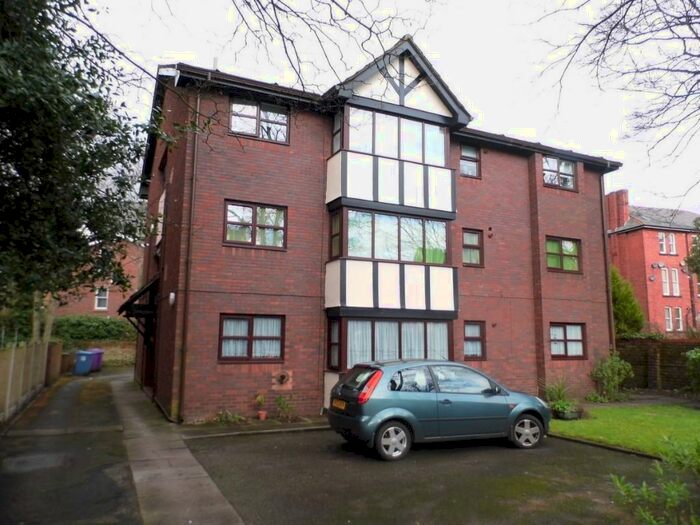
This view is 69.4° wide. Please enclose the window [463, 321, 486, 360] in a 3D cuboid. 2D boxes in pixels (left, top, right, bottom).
[{"bbox_3d":[3.389,2.127,13.730,0.733,1.058,0.120,4,-9,-25],"label":"window"}]

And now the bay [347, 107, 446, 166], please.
[{"bbox_3d":[1.248,-3.161,12.918,3.020,1.150,0.140,4,-9,-26],"label":"bay"}]

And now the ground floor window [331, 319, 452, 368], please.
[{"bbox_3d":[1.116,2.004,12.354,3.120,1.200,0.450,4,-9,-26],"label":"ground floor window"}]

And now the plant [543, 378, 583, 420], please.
[{"bbox_3d":[4.933,3.126,11.734,0.820,0.940,0.750,4,-9,-26],"label":"plant"}]

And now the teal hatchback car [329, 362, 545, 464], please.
[{"bbox_3d":[1.629,2.444,8.884,3.920,1.450,1.700,3,-8,-21],"label":"teal hatchback car"}]

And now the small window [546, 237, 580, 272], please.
[{"bbox_3d":[6.447,-0.203,15.219,1.457,1.054,0.120,4,-9,-25],"label":"small window"}]

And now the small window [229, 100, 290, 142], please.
[{"bbox_3d":[-2.099,-3.288,11.860,1.459,0.920,0.120,4,-9,-25],"label":"small window"}]

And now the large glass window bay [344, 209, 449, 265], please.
[{"bbox_3d":[1.212,-0.589,12.577,3.000,1.200,0.160,4,-9,-26],"label":"large glass window bay"}]

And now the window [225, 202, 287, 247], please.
[{"bbox_3d":[-2.123,-0.821,11.503,1.459,1.054,0.120,4,-9,-25],"label":"window"}]

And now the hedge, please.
[{"bbox_3d":[-13.954,3.591,27.500,4.600,1.500,1.500,4,-9,-26],"label":"hedge"}]

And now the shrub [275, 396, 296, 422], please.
[{"bbox_3d":[-1.379,3.145,10.889,0.450,0.580,0.420,4,-9,-25],"label":"shrub"}]

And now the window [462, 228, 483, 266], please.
[{"bbox_3d":[3.414,-0.391,14.095,0.733,1.054,0.120,4,-9,-25],"label":"window"}]

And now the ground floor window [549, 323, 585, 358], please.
[{"bbox_3d":[6.423,2.321,14.853,1.457,1.068,0.120,4,-9,-25],"label":"ground floor window"}]

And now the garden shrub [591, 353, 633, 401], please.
[{"bbox_3d":[7.745,3.393,14.914,1.200,1.450,1.150,4,-9,-25],"label":"garden shrub"}]

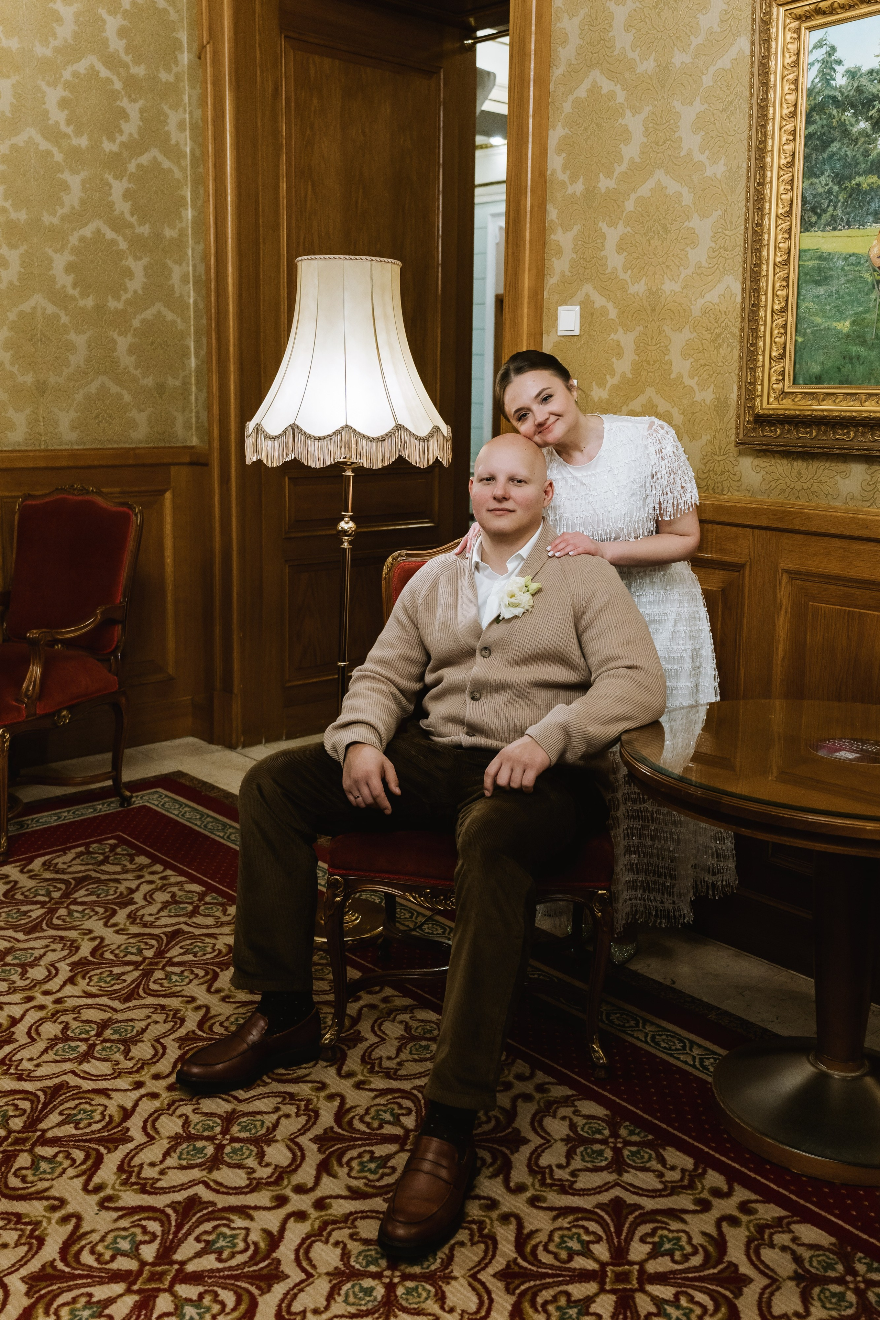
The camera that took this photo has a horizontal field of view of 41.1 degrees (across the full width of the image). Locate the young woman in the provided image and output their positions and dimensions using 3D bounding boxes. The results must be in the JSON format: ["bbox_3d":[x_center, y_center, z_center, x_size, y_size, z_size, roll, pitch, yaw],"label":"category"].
[{"bbox_3d":[0.409,0.046,2.860,0.560,1.540,0.570,6,13,23],"label":"young woman"}]

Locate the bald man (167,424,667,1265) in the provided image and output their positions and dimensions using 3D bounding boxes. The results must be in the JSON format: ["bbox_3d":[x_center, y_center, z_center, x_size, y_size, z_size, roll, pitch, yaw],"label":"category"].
[{"bbox_3d":[-0.040,0.239,2.341,0.900,1.360,0.970,4,12,11],"label":"bald man"}]

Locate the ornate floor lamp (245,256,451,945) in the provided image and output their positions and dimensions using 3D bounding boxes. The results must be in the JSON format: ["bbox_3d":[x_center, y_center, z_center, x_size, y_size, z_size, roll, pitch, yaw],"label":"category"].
[{"bbox_3d":[-0.240,-0.128,3.090,0.530,1.765,0.530,1,12,0],"label":"ornate floor lamp"}]

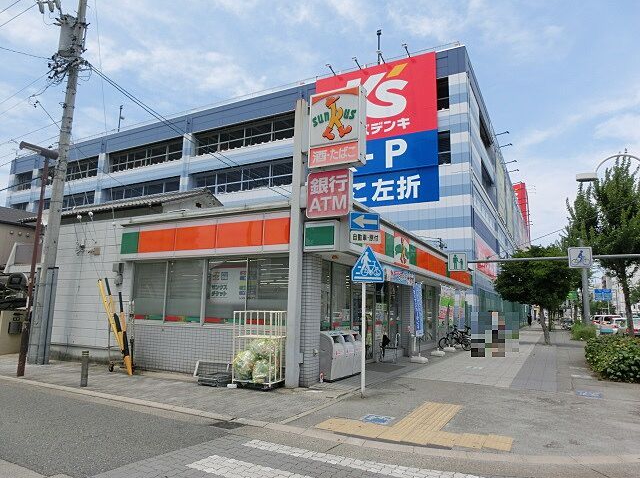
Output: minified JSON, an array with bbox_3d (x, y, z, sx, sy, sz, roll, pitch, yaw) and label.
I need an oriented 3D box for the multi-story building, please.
[{"bbox_3d":[-0.414,2.283,61.758,50.400,18.000,55.000,-4,-10,28],"label":"multi-story building"}]

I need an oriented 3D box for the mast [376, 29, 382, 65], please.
[{"bbox_3d":[4.108,-13.137,30.633,0.320,2.820,0.320,-4,-10,28],"label":"mast"}]

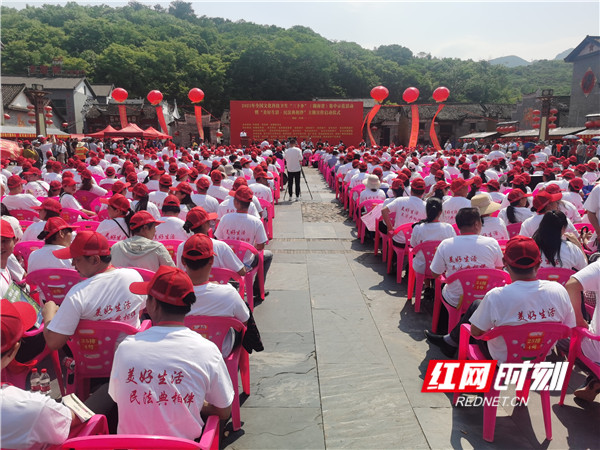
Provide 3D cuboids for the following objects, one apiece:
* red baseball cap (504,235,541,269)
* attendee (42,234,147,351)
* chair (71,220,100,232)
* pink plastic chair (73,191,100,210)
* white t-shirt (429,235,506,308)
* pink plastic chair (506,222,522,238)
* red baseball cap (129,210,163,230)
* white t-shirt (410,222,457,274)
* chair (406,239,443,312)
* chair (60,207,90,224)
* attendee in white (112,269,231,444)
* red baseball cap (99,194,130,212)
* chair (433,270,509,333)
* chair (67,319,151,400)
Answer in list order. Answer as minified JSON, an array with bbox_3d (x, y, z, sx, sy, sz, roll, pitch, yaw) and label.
[{"bbox_3d":[1.266,0.141,2.656,0.190,0.155,0.270,4,11,22],"label":"red baseball cap"},{"bbox_3d":[-1.354,0.598,3.085,0.600,1.240,0.770,-3,11,-18],"label":"attendee"},{"bbox_3d":[-2.651,0.281,6.196,0.580,0.770,0.540,0,11,0],"label":"chair"},{"bbox_3d":[-3.948,-0.198,8.613,0.540,0.760,0.530,0,11,0],"label":"pink plastic chair"},{"bbox_3d":[1.379,0.361,3.854,0.560,0.620,0.320,1,11,5],"label":"white t-shirt"},{"bbox_3d":[2.760,0.308,6.028,0.540,0.755,0.520,1,10,3],"label":"pink plastic chair"},{"bbox_3d":[-1.264,-0.033,3.854,0.270,0.140,0.180,-21,21,-36],"label":"red baseball cap"},{"bbox_3d":[1.387,0.211,4.864,0.470,0.600,0.310,0,11,2],"label":"white t-shirt"},{"bbox_3d":[1.430,0.502,4.945,0.540,0.755,0.520,1,10,6],"label":"chair"},{"bbox_3d":[-3.433,0.083,7.256,0.580,0.770,0.540,0,11,0],"label":"chair"},{"bbox_3d":[-0.560,0.777,2.100,0.540,1.300,0.820,-2,11,-12],"label":"attendee in white"},{"bbox_3d":[-1.830,-0.213,4.641,0.280,0.150,0.180,14,13,9],"label":"red baseball cap"},{"bbox_3d":[1.494,0.664,4.054,0.540,0.760,0.530,0,11,0],"label":"chair"},{"bbox_3d":[-1.190,0.865,2.907,0.540,0.755,0.520,-1,10,-6],"label":"chair"}]

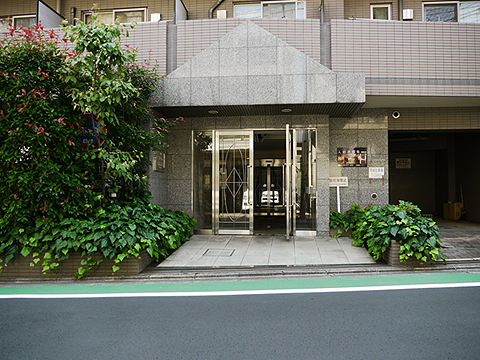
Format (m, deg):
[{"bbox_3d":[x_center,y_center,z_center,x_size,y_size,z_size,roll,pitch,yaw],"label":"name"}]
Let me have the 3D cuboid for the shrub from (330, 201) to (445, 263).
[{"bbox_3d":[2.340,0.770,6.550,1.300,0.870,2.000,0,1,5],"label":"shrub"}]

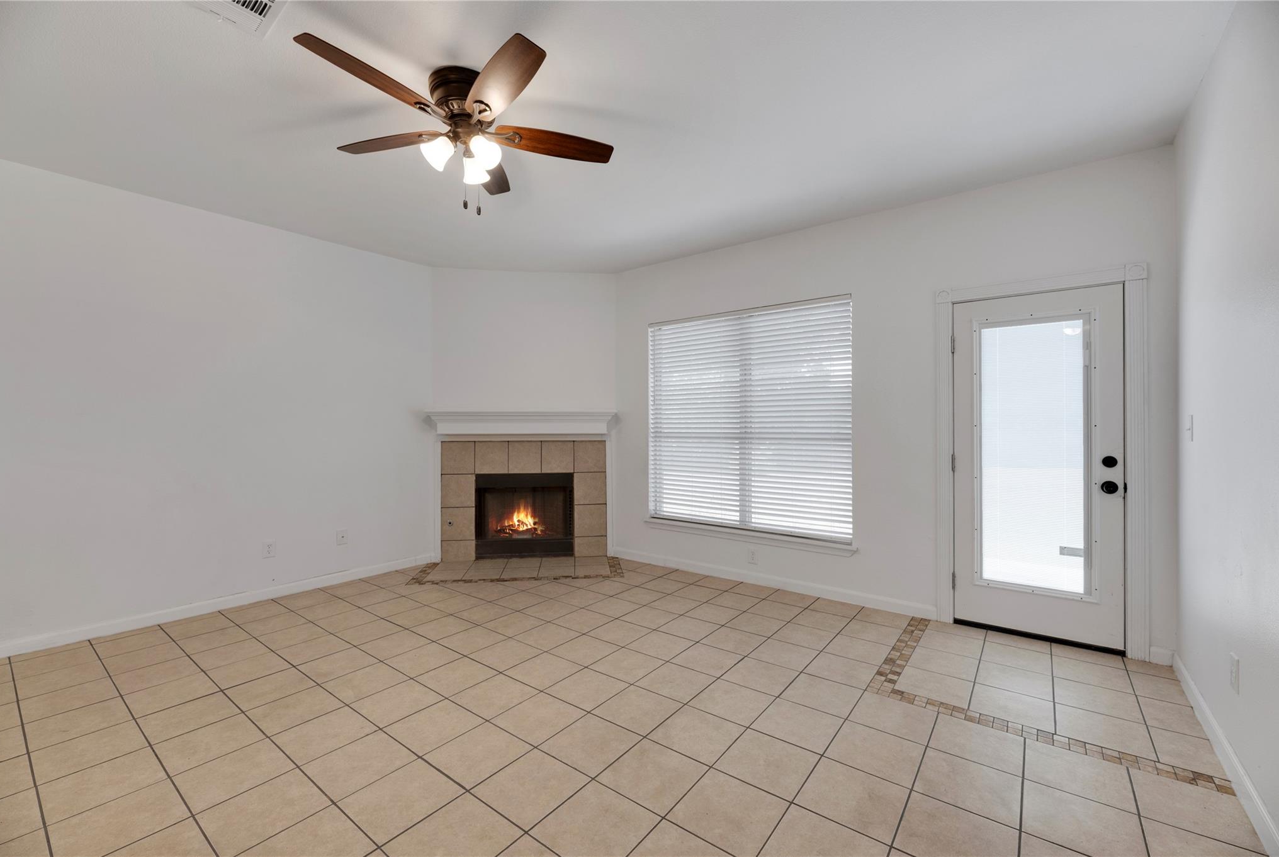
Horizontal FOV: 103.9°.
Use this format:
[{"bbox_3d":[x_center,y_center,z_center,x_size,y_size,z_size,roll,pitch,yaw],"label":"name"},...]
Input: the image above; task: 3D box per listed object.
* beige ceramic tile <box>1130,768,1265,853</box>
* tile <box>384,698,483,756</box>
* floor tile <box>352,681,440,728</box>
[{"bbox_3d":[1.800,1.243,1.641,0.265,0.010,0.298,0,-1,37],"label":"beige ceramic tile"},{"bbox_3d":[-0.856,1.250,2.100,0.298,0.010,0.298,0,-1,37],"label":"tile"},{"bbox_3d":[-1.100,1.252,2.281,0.298,0.010,0.298,0,-1,37],"label":"floor tile"}]

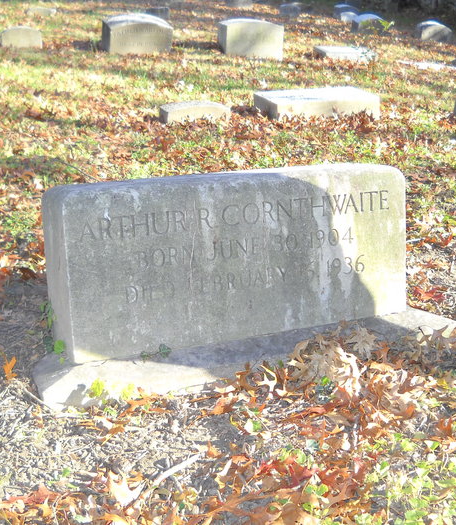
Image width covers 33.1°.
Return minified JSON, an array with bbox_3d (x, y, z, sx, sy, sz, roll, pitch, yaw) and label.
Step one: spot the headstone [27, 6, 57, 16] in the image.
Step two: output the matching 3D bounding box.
[{"bbox_3d":[-3.737,-5.039,15.427,0.560,0.182,0.200,-7,20,-21],"label":"headstone"}]

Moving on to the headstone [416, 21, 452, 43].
[{"bbox_3d":[3.763,-4.242,14.110,0.650,0.376,0.195,-7,20,-21],"label":"headstone"}]

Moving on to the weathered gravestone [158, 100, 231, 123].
[{"bbox_3d":[-0.209,-0.964,4.894,0.420,0.100,0.158,-7,21,-23],"label":"weathered gravestone"}]

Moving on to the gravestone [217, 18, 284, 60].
[{"bbox_3d":[0.257,-2.385,8.277,0.669,0.387,0.196,-1,11,-24],"label":"gravestone"}]

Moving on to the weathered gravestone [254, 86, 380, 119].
[{"bbox_3d":[0.578,-1.063,5.075,0.750,0.136,0.366,-7,21,-23],"label":"weathered gravestone"}]

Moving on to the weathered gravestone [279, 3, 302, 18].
[{"bbox_3d":[1.698,-6.909,21.071,0.590,0.408,0.202,-7,21,-23],"label":"weathered gravestone"}]

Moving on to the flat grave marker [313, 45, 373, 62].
[{"bbox_3d":[1.315,-2.398,8.807,0.620,0.169,0.333,-7,21,-23],"label":"flat grave marker"}]

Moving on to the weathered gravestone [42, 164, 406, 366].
[{"bbox_3d":[0.011,-0.022,1.670,0.760,0.335,0.205,-7,9,-23],"label":"weathered gravestone"}]

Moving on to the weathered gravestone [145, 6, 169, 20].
[{"bbox_3d":[-1.612,-5.624,17.446,0.546,0.289,0.177,-11,21,-24],"label":"weathered gravestone"}]

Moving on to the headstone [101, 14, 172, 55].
[{"bbox_3d":[-0.903,-2.301,7.747,0.650,0.369,0.258,-7,21,-23],"label":"headstone"}]

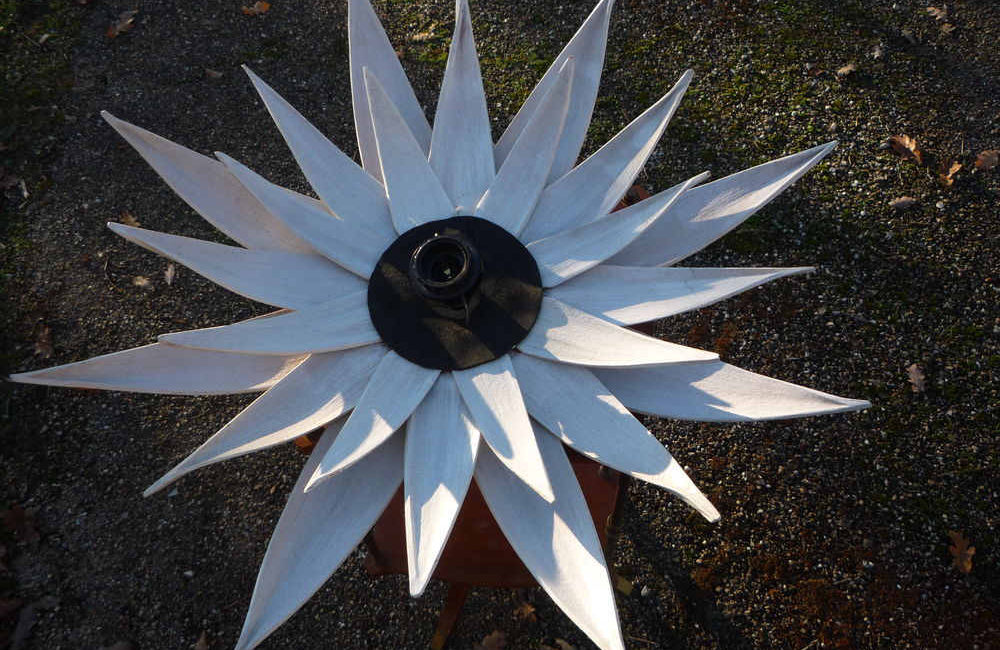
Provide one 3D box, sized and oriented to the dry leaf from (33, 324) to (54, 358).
[{"bbox_3d":[-0.797,0.029,1.513,0.032,0.018,0.064,-11,63,-6],"label":"dry leaf"}]

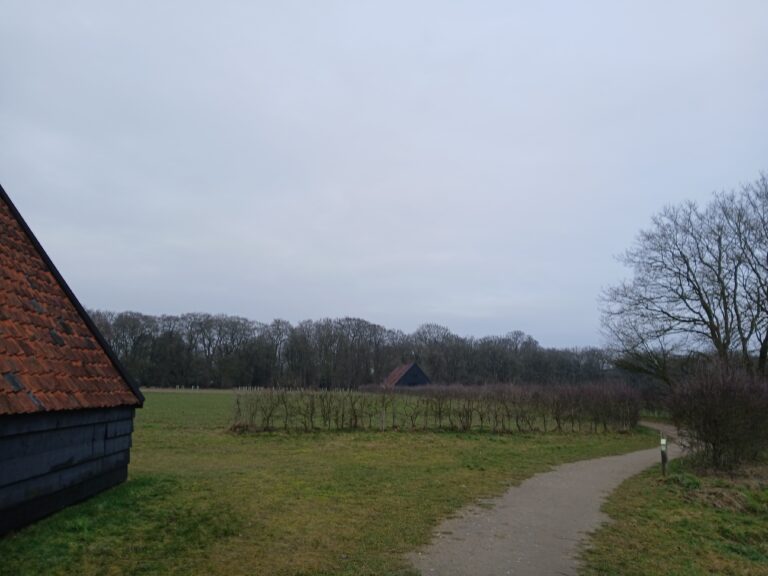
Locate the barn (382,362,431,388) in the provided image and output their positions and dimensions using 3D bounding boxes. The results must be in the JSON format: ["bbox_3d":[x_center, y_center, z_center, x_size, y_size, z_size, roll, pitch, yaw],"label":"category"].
[{"bbox_3d":[4.710,17.770,111.830,7.600,6.000,17.000,3,-10,-5],"label":"barn"}]

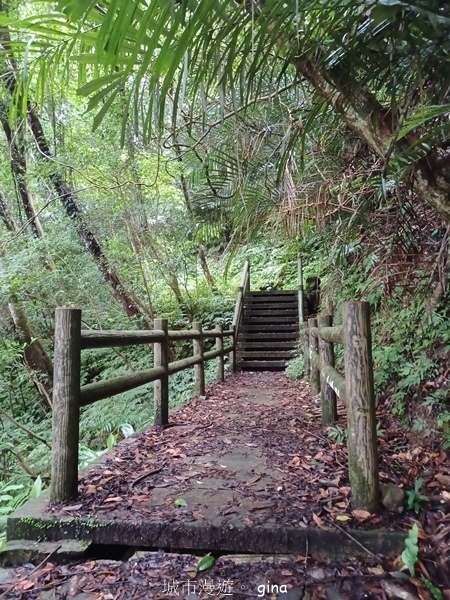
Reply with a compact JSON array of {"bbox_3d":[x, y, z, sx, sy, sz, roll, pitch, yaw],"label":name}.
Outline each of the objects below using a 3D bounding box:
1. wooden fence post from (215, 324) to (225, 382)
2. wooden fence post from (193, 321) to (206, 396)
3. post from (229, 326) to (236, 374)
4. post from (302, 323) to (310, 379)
[{"bbox_3d":[-0.099,0.917,7.460,0.135,1.000,0.135,-2,-4,8],"label":"wooden fence post"},{"bbox_3d":[-0.333,0.789,5.720,0.135,1.000,0.135,-2,-4,8],"label":"wooden fence post"},{"bbox_3d":[0.165,1.042,9.210,0.135,1.000,0.135,-2,-4,8],"label":"post"},{"bbox_3d":[1.458,0.909,7.800,0.135,1.000,0.135,-2,-4,8],"label":"post"}]

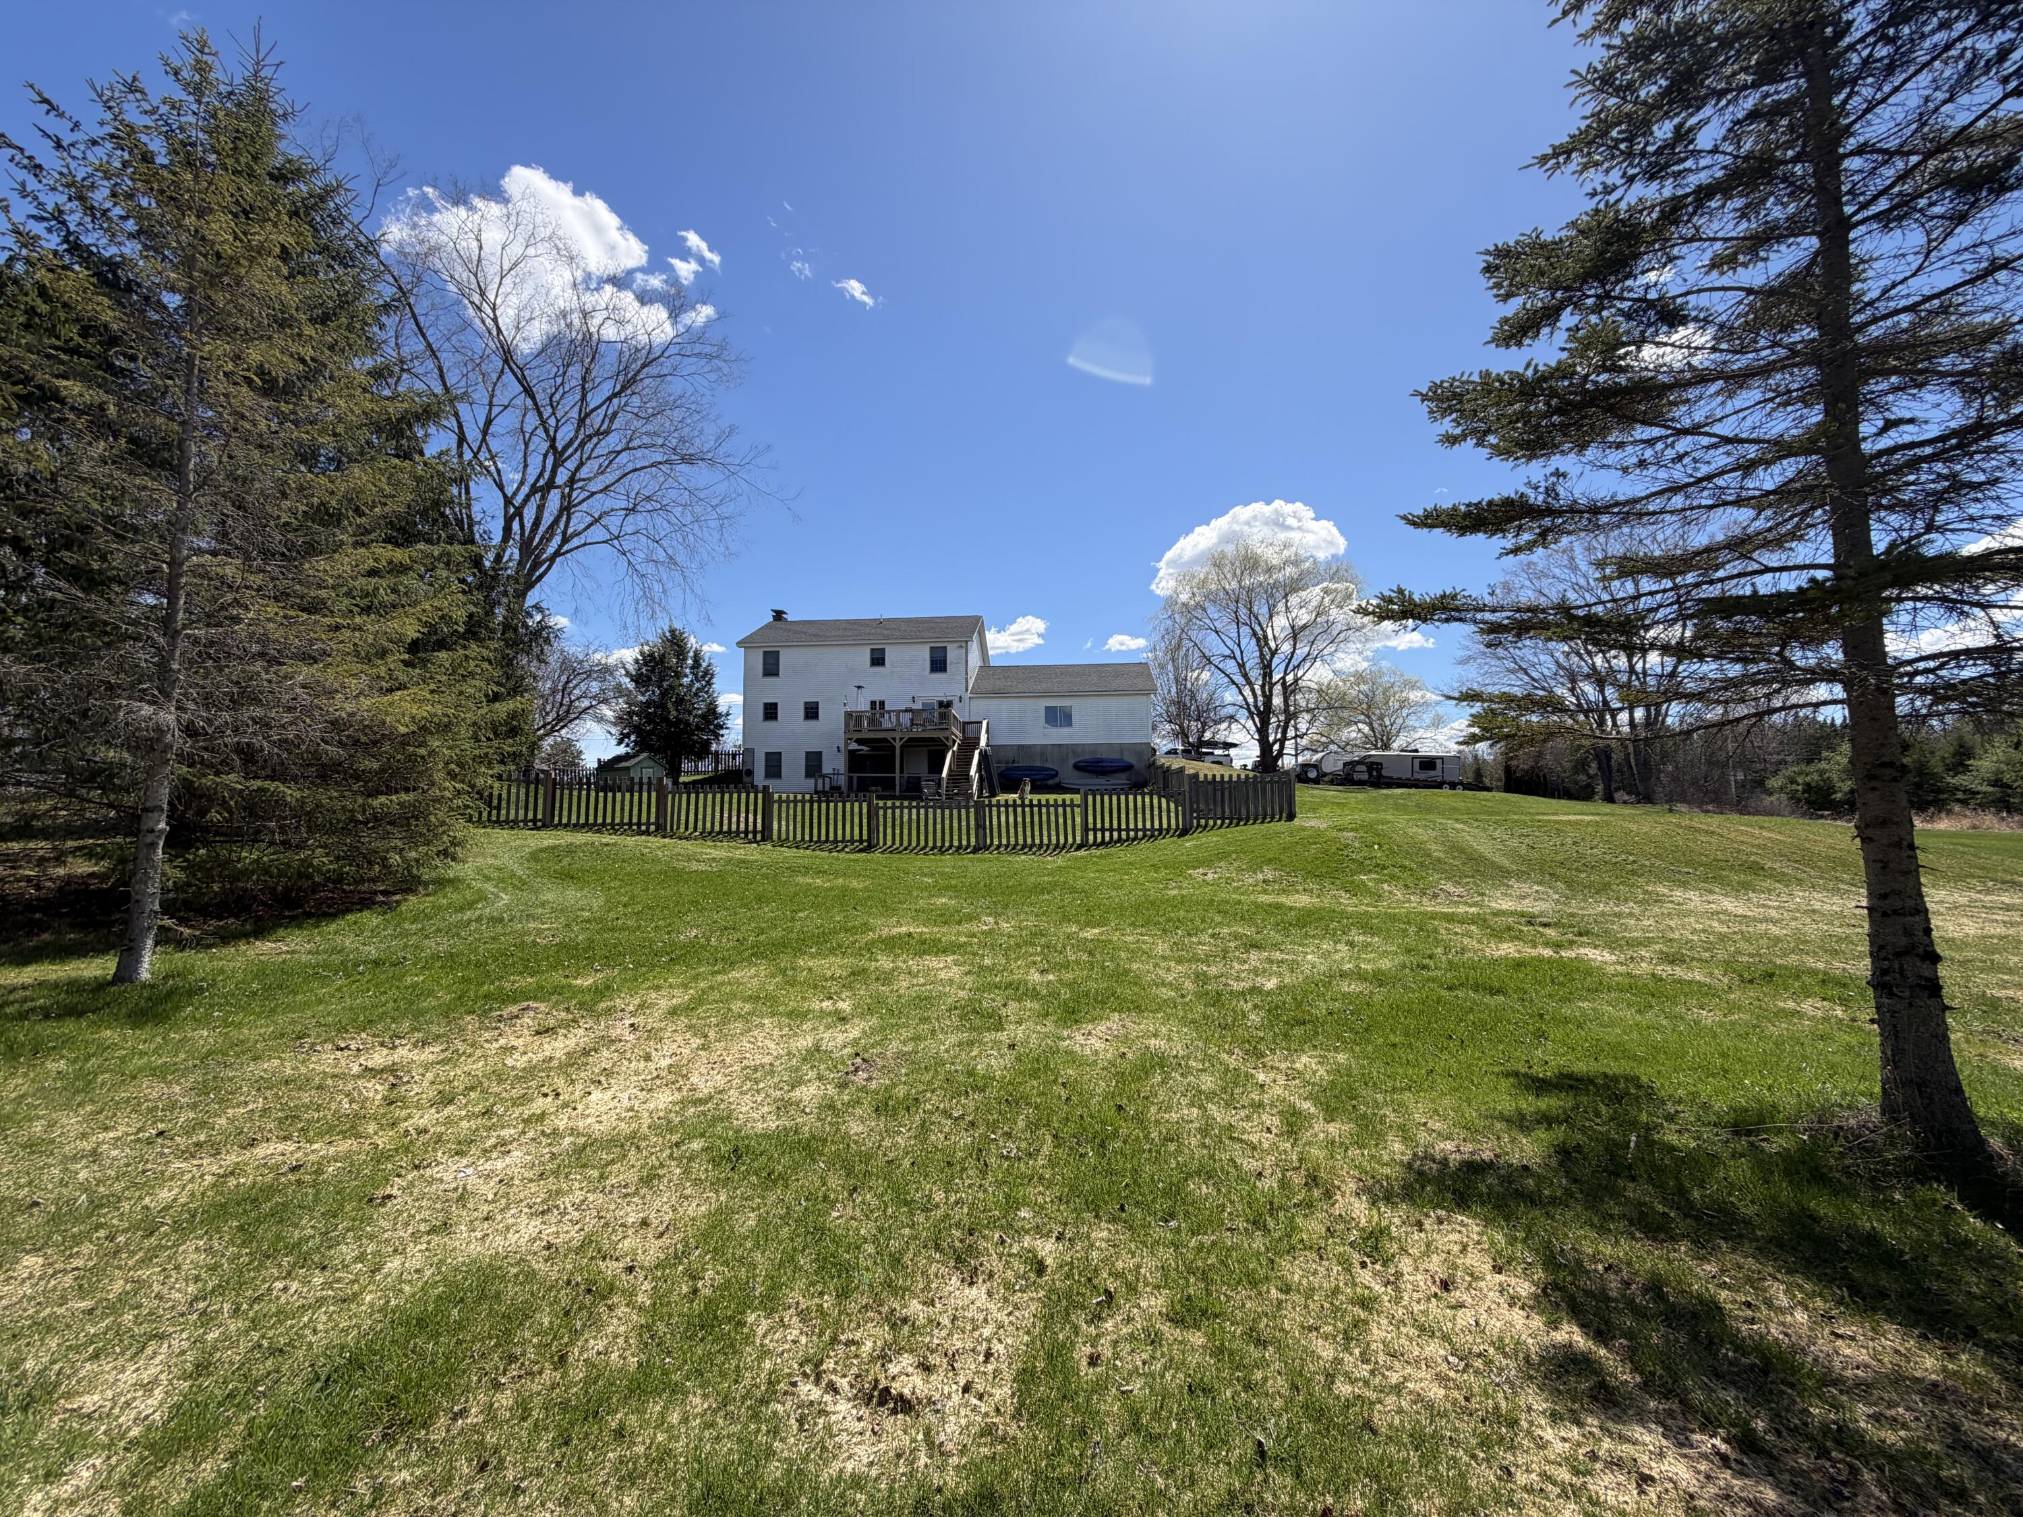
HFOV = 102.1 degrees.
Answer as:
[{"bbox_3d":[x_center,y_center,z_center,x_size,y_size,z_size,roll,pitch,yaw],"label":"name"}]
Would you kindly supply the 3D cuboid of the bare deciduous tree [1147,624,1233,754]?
[{"bbox_3d":[15.123,-5.185,68.393,7.134,12.104,7.134,0,-4,0],"label":"bare deciduous tree"}]

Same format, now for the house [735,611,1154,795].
[{"bbox_3d":[-3.378,-3.130,48.129,22.400,10.700,12.400,-1,-4,4],"label":"house"}]

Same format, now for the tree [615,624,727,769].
[{"bbox_3d":[-18.472,-2.925,44.777,6.227,8.534,6.227,0,-4,0],"label":"tree"}]

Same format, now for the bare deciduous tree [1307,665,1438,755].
[{"bbox_3d":[36.461,-3.450,82.394,13.369,12.153,13.369,0,-4,0],"label":"bare deciduous tree"}]

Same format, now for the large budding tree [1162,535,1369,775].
[{"bbox_3d":[16.679,-6.810,54.507,14.108,15.634,14.108,0,-4,0],"label":"large budding tree"}]

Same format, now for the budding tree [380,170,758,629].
[{"bbox_3d":[-16.135,-9.187,29.213,13.200,22.000,13.200,0,-4,0],"label":"budding tree"}]

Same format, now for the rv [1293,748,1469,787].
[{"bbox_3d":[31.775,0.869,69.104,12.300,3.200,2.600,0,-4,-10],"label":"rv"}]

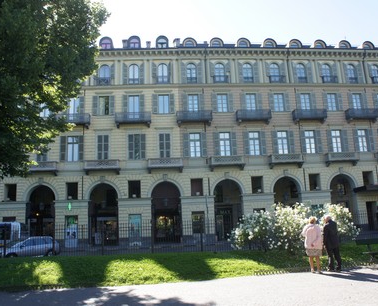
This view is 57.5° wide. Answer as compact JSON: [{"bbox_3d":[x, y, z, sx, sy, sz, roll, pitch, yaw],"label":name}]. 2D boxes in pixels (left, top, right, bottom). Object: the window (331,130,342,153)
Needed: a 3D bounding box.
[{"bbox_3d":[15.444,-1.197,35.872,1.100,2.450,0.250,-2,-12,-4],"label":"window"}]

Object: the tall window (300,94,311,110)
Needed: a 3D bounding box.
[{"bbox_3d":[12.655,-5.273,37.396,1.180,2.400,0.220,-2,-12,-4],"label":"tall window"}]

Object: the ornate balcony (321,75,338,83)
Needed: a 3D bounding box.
[{"bbox_3d":[15.216,-7.850,37.137,1.600,0.821,0.500,-2,-11,-5],"label":"ornate balcony"}]

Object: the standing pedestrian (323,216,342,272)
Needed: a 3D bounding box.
[{"bbox_3d":[4.346,2.745,10.455,0.500,1.690,0.380,0,-13,-14],"label":"standing pedestrian"}]

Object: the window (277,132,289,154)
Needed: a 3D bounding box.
[{"bbox_3d":[9.950,-1.058,36.292,1.220,2.600,0.220,-2,-12,-4],"label":"window"}]

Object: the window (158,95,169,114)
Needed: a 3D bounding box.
[{"bbox_3d":[-2.533,-5.008,35.486,1.100,2.060,0.250,-2,-12,-4],"label":"window"}]

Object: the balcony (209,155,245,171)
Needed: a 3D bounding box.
[{"bbox_3d":[3.826,1.105,34.151,3.400,1.365,1.050,-2,-11,-5],"label":"balcony"}]

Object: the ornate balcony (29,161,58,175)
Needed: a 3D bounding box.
[{"bbox_3d":[-13.225,1.390,30.717,2.932,1.202,0.950,-2,-12,-5],"label":"ornate balcony"}]

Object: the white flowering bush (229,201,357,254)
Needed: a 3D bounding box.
[{"bbox_3d":[4.684,3.440,15.600,5.400,2.250,2.900,-2,-12,-5],"label":"white flowering bush"}]

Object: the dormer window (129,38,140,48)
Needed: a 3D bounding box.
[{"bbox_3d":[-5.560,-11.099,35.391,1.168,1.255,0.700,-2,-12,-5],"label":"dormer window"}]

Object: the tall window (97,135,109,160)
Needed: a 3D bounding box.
[{"bbox_3d":[-8.435,-0.523,34.085,1.137,2.539,0.250,-2,-11,-5],"label":"tall window"}]

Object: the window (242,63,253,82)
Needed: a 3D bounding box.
[{"bbox_3d":[6.340,-8.542,36.806,1.100,2.200,0.250,-2,-12,-4],"label":"window"}]

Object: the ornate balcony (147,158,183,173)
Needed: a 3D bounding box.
[{"bbox_3d":[-2.244,1.303,33.636,3.454,1.342,1.050,-2,-11,-5],"label":"ornate balcony"}]

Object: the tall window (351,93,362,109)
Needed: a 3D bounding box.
[{"bbox_3d":[19.893,-6.152,40.938,1.220,2.250,0.250,-2,-13,-5],"label":"tall window"}]

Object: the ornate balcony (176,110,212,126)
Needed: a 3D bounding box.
[{"bbox_3d":[0.589,-3.625,35.602,3.600,1.400,1.000,-2,-12,-4],"label":"ornate balcony"}]

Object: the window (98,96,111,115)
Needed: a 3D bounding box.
[{"bbox_3d":[-8.805,-4.903,36.018,1.260,1.990,0.250,-2,-11,-5],"label":"window"}]

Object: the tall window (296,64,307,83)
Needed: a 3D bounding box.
[{"bbox_3d":[12.482,-8.829,38.161,1.200,2.400,0.220,-2,-12,-4],"label":"tall window"}]

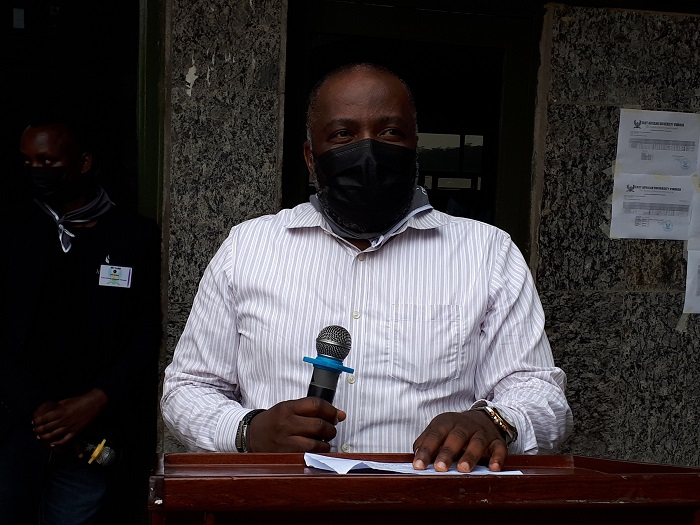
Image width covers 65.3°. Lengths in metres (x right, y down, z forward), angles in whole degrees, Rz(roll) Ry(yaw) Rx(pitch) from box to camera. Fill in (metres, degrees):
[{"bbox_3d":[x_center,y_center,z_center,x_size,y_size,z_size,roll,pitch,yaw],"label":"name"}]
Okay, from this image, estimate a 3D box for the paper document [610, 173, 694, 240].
[{"bbox_3d":[1.020,-0.185,1.840,0.297,0.210,0.003,1,3,-8],"label":"paper document"}]

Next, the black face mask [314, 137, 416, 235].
[{"bbox_3d":[0.023,-0.113,0.820,0.150,0.130,0.100,0,3,-8],"label":"black face mask"}]

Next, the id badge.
[{"bbox_3d":[-0.639,0.039,1.490,0.086,0.055,0.003,5,2,-6],"label":"id badge"}]

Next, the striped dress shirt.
[{"bbox_3d":[0.022,0.175,0.940,0.670,0.580,0.380,2,3,1],"label":"striped dress shirt"}]

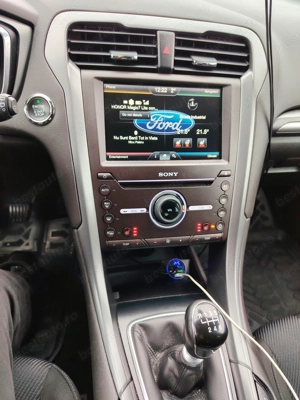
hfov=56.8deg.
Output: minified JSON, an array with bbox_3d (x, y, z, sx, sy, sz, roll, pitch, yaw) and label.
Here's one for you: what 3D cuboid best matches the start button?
[{"bbox_3d":[-0.144,-0.118,0.364,0.037,0.038,0.013,-9,16,-14],"label":"start button"}]

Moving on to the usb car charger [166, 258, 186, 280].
[{"bbox_3d":[0.041,0.118,0.485,0.033,0.036,0.033,-2,86,-12],"label":"usb car charger"}]

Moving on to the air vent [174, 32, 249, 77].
[{"bbox_3d":[0.086,-0.201,0.396,0.110,0.052,0.027,-2,11,-12],"label":"air vent"}]

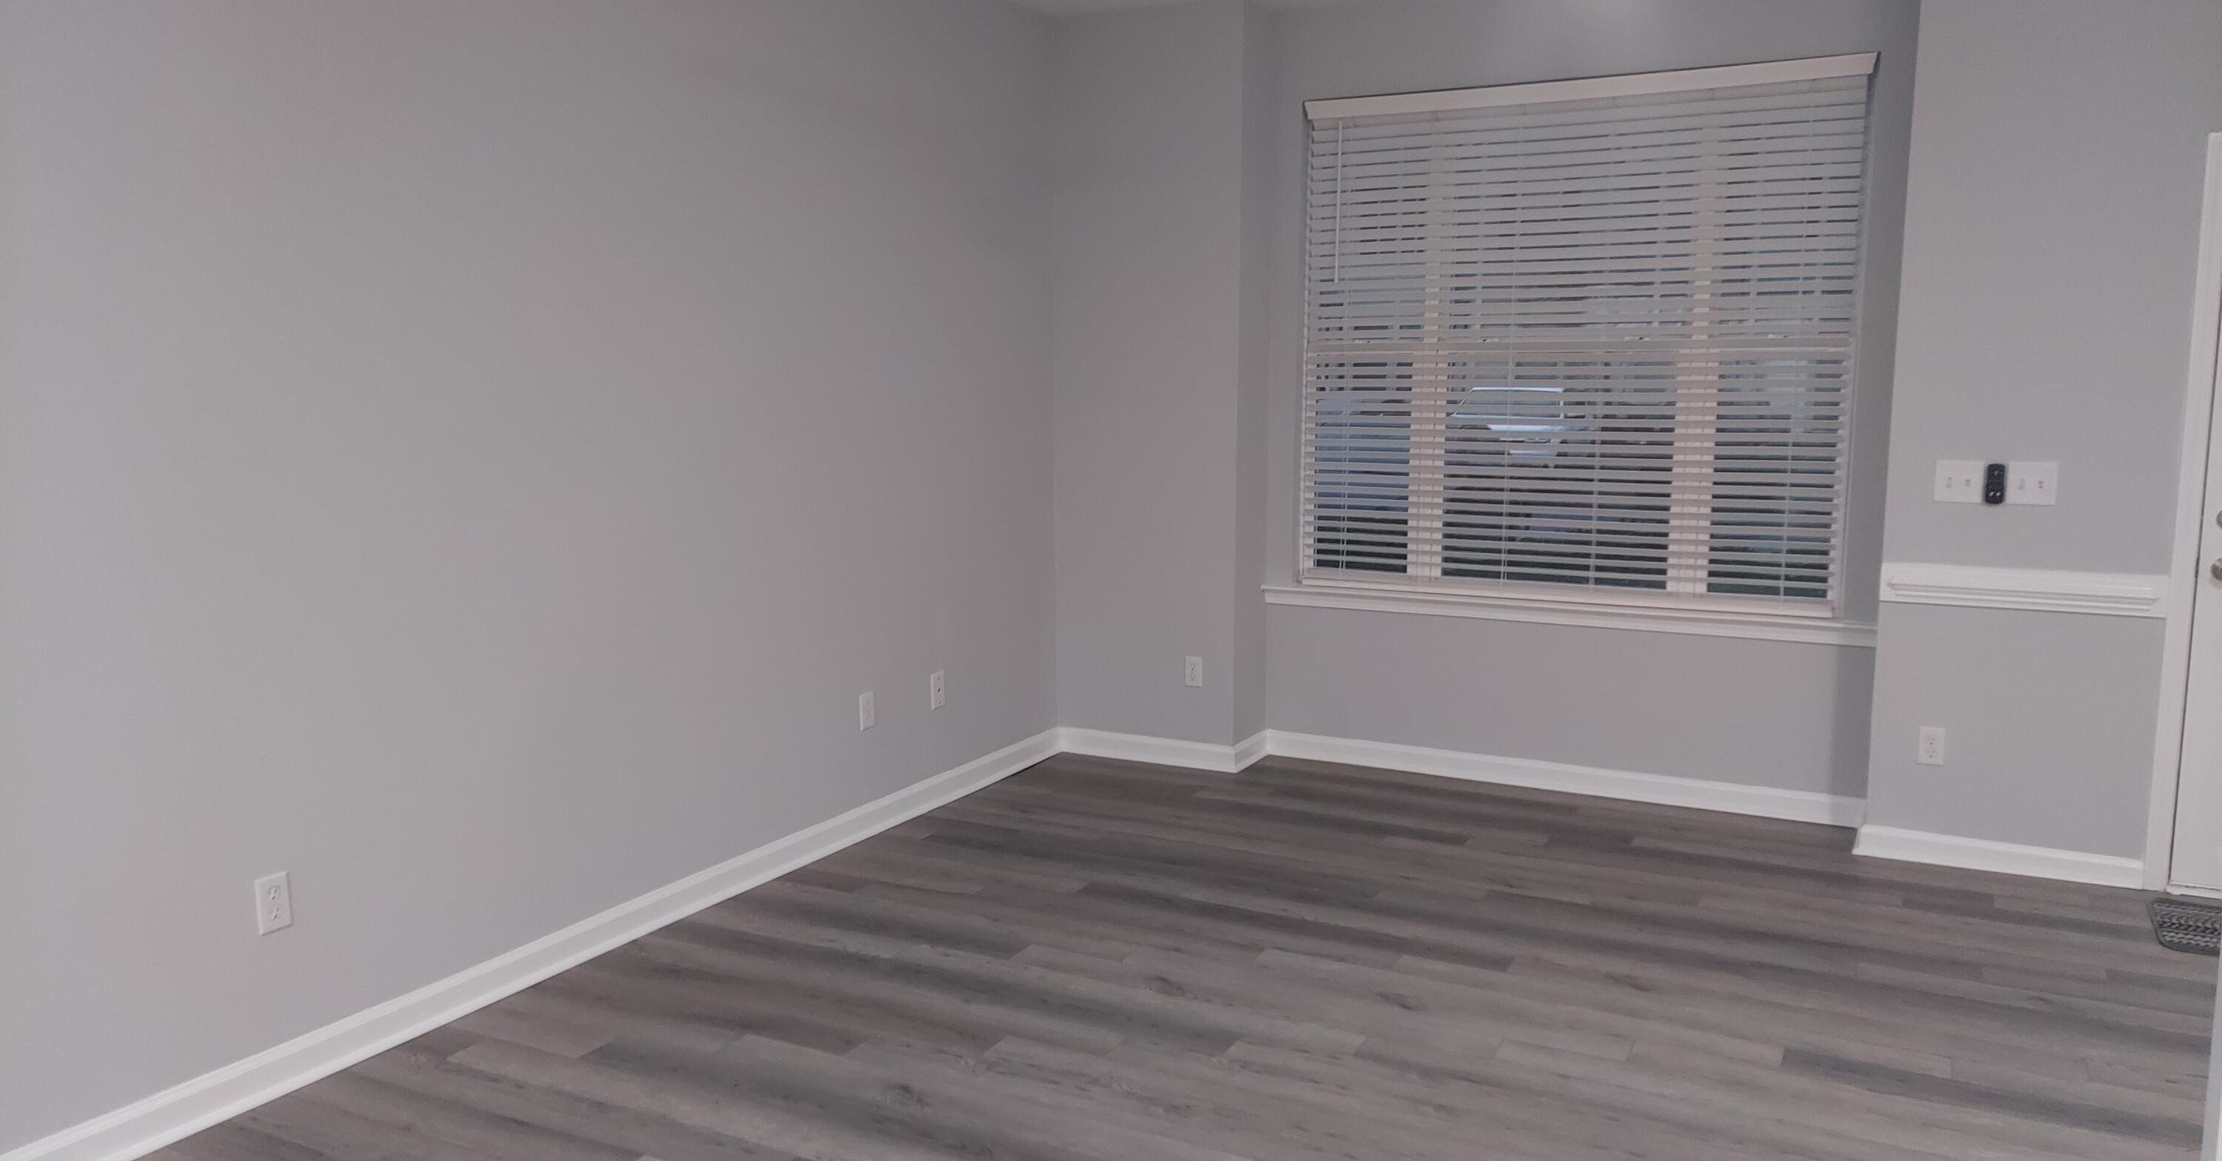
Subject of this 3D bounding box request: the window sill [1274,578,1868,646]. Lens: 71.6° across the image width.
[{"bbox_3d":[1.522,0.112,5.384,2.076,0.076,0.100,4,9,27],"label":"window sill"}]

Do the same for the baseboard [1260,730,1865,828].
[{"bbox_3d":[1.514,0.688,5.447,2.076,0.093,0.020,4,9,27],"label":"baseboard"}]

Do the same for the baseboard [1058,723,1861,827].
[{"bbox_3d":[1.124,0.684,5.476,2.795,0.093,0.328,4,9,27],"label":"baseboard"}]

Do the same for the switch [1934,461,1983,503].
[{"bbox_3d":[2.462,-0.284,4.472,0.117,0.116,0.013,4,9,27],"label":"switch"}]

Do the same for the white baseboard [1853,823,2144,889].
[{"bbox_3d":[2.601,0.811,4.541,0.742,0.093,0.020,4,9,27],"label":"white baseboard"}]

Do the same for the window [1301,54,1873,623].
[{"bbox_3d":[1.539,-0.802,5.280,1.859,1.761,0.100,4,9,27],"label":"window"}]

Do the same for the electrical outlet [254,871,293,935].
[{"bbox_3d":[-1.677,0.650,3.093,0.008,0.115,0.071,4,9,27],"label":"electrical outlet"}]

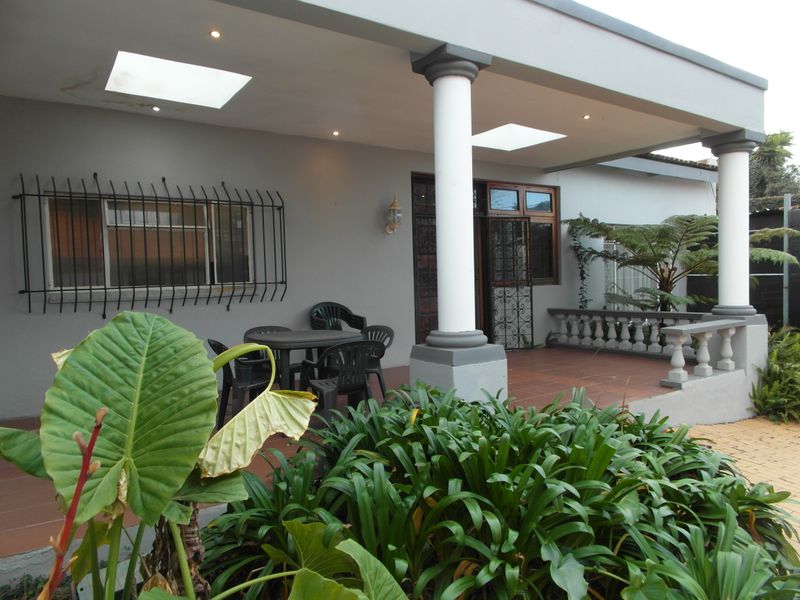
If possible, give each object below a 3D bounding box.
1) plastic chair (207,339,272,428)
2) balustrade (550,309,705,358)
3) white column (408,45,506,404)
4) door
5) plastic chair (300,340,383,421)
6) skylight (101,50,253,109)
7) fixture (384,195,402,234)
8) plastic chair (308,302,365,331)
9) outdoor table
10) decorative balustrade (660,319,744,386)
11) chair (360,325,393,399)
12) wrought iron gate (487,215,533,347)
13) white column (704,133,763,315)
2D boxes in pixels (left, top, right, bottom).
[{"bbox_3d":[-1.142,0.665,4.103,0.590,0.780,0.560,-3,3,-29],"label":"plastic chair"},{"bbox_3d":[3.354,0.505,8.024,0.246,0.658,2.657,-3,3,-33],"label":"balustrade"},{"bbox_3d":[0.440,-0.381,4.173,0.546,2.878,0.546,-3,3,-33],"label":"white column"},{"bbox_3d":[0.757,-0.462,7.718,1.380,2.634,0.100,-3,3,-34],"label":"door"},{"bbox_3d":[-0.373,0.655,3.888,0.560,0.780,0.590,-2,3,-21],"label":"plastic chair"},{"bbox_3d":[-1.913,-1.882,4.561,1.000,0.080,0.945,-3,3,-34],"label":"skylight"},{"bbox_3d":[-0.090,-1.159,7.163,0.170,0.540,0.230,-3,3,-33],"label":"fixture"},{"bbox_3d":[-0.728,0.493,6.274,0.580,0.919,0.620,-3,3,-34],"label":"plastic chair"},{"bbox_3d":[-0.868,0.699,5.115,1.020,0.720,1.020,-3,3,-33],"label":"outdoor table"},{"bbox_3d":[3.437,0.593,5.989,1.384,0.621,0.246,-3,3,-33],"label":"decorative balustrade"},{"bbox_3d":[-0.430,0.650,5.476,0.550,0.760,0.560,-3,3,-43],"label":"chair"},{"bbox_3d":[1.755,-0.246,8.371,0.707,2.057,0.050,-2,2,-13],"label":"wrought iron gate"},{"bbox_3d":[4.027,-0.878,6.398,0.460,2.124,0.460,-3,3,-34],"label":"white column"}]

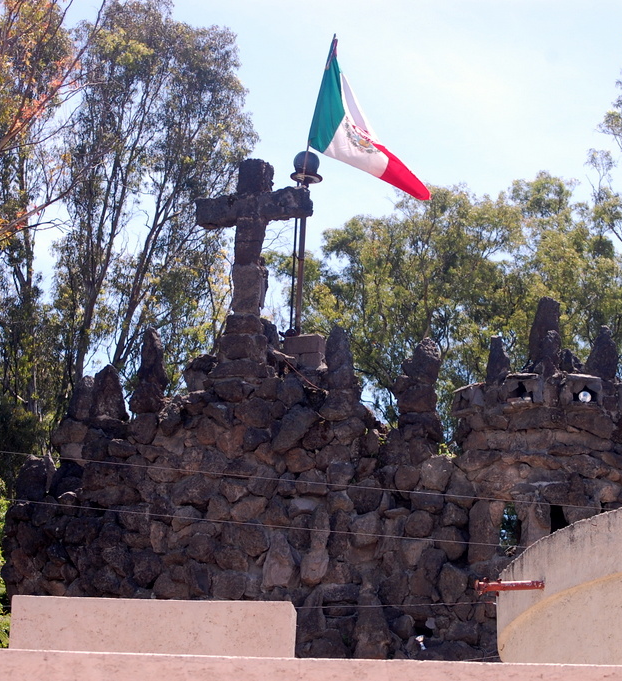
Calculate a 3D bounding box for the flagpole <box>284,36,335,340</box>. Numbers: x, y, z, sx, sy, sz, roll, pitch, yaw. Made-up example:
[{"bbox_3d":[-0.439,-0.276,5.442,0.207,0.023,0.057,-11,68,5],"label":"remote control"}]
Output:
[{"bbox_3d":[-0.005,-1.632,24.700,0.480,3.300,0.350,-4,-21,14],"label":"flagpole"}]

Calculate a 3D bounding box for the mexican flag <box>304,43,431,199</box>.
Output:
[{"bbox_3d":[0.631,-2.342,24.700,1.220,1.680,0.450,-2,-20,9],"label":"mexican flag"}]

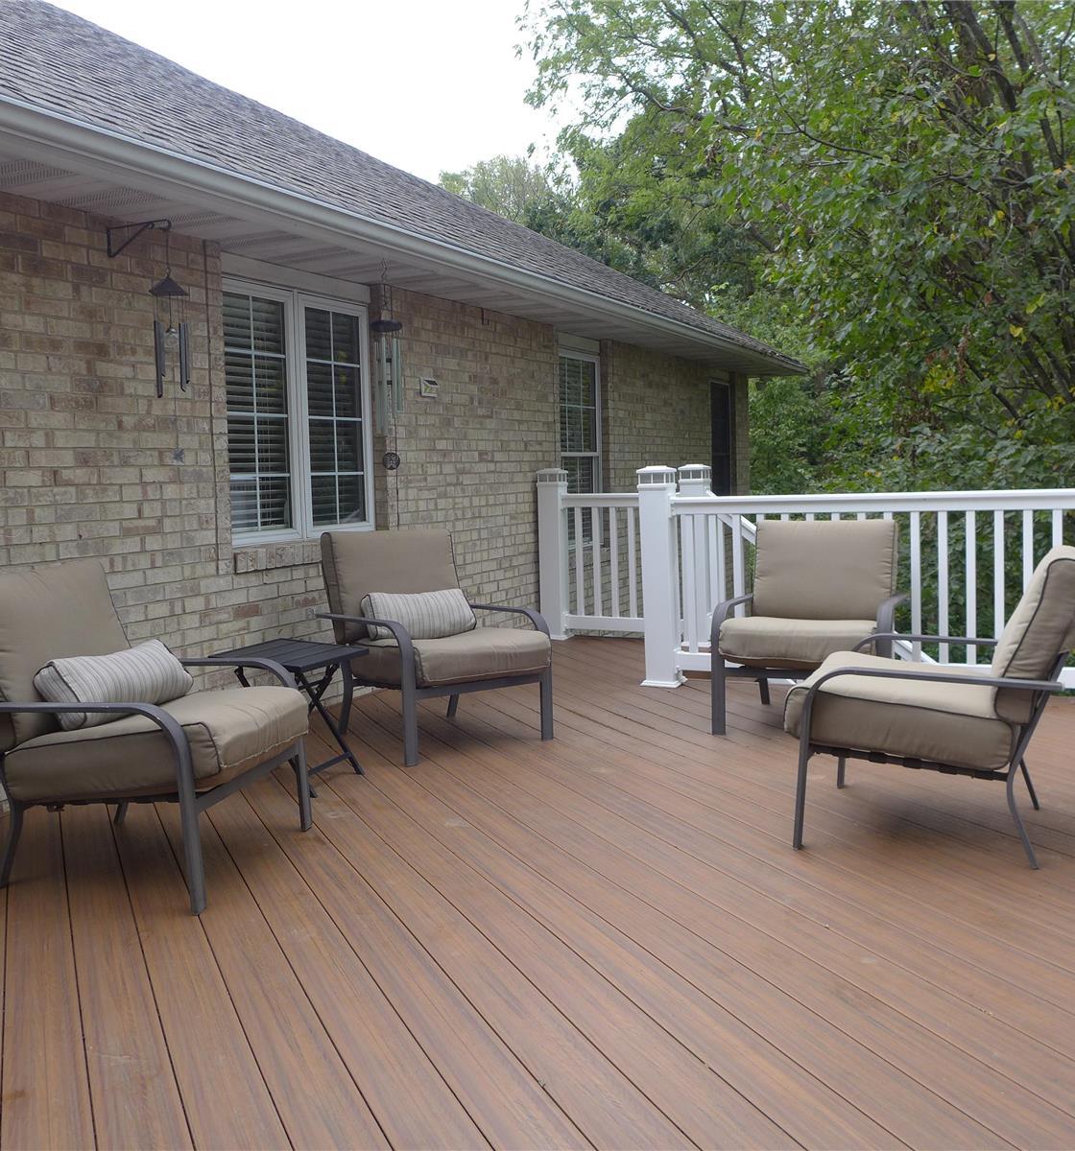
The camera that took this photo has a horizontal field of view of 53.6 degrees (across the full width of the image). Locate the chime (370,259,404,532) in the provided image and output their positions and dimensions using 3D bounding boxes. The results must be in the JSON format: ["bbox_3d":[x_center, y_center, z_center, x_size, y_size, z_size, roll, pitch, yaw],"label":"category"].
[{"bbox_3d":[-0.705,-0.891,4.967,0.154,1.135,0.154,0,6,0],"label":"chime"}]

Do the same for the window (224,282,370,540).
[{"bbox_3d":[-1.178,-0.771,5.168,0.100,1.192,1.180,3,7,26],"label":"window"}]

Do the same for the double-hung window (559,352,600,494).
[{"bbox_3d":[0.264,-0.940,8.052,0.100,1.450,0.880,3,7,26],"label":"double-hung window"}]

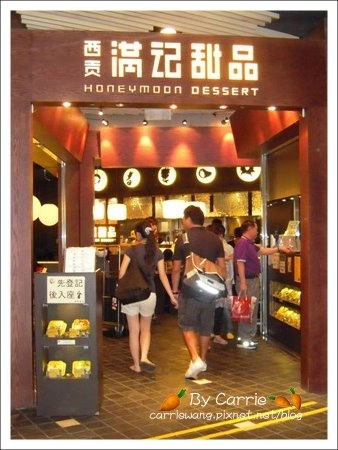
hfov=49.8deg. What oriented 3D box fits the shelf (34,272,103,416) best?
[{"bbox_3d":[-0.825,0.963,3.080,0.500,1.150,0.280,0,0,-2],"label":"shelf"}]

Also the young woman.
[{"bbox_3d":[-0.224,0.735,3.820,0.580,1.590,0.400,0,0,0],"label":"young woman"}]

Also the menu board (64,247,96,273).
[{"bbox_3d":[-0.727,0.290,3.020,0.250,0.215,0.050,0,0,-3],"label":"menu board"}]

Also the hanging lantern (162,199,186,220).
[{"bbox_3d":[0.105,-0.297,6.800,0.450,0.350,0.450,0,0,0],"label":"hanging lantern"}]

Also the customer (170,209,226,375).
[{"bbox_3d":[0.304,0.670,3.750,0.540,1.720,0.450,0,0,-7],"label":"customer"}]

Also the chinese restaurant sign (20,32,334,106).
[{"bbox_3d":[0.120,-1.360,3.260,2.660,0.610,0.150,0,0,-6],"label":"chinese restaurant sign"}]

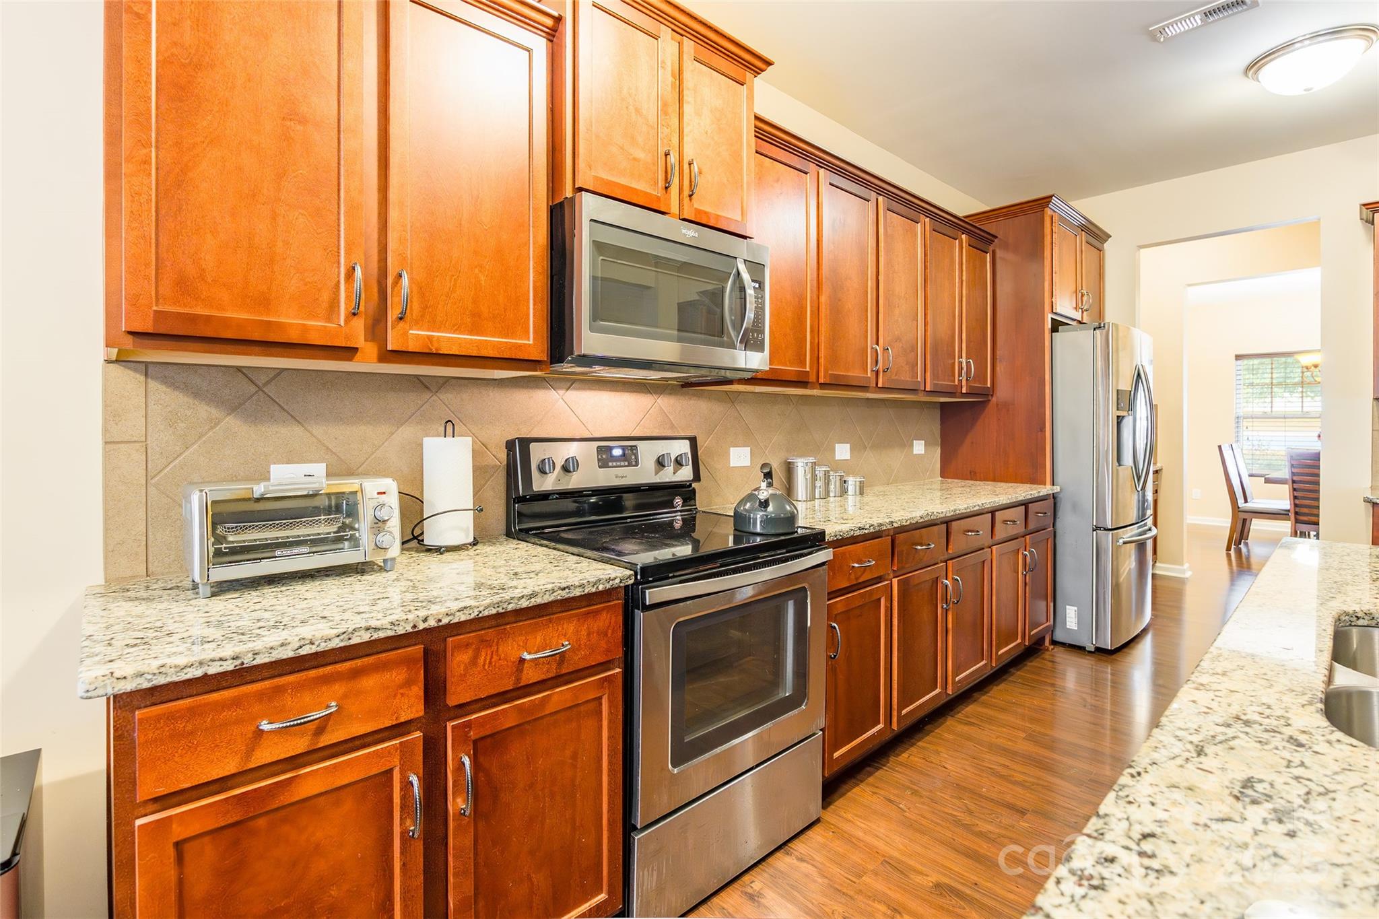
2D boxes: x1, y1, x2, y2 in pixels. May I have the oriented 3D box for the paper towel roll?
[{"bbox_3d":[-0.669,0.090,1.684,0.125,0.286,0.125,0,2,0],"label":"paper towel roll"}]

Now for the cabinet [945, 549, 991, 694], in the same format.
[{"bbox_3d":[1.052,0.702,2.965,0.453,0.577,0.615,-2,3,-43],"label":"cabinet"}]

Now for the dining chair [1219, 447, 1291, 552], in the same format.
[{"bbox_3d":[5.862,0.399,6.309,0.480,1.080,0.590,-2,3,-43],"label":"dining chair"}]

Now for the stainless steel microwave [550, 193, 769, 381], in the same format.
[{"bbox_3d":[-0.140,-0.491,1.971,0.755,0.430,0.435,-2,3,-43],"label":"stainless steel microwave"}]

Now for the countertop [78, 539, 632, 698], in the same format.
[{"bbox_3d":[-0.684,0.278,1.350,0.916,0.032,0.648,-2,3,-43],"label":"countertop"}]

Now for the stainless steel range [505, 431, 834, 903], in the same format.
[{"bbox_3d":[-0.050,0.550,1.920,0.760,1.212,0.665,-2,3,-43],"label":"stainless steel range"}]

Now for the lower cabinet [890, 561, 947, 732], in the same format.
[{"bbox_3d":[0.711,0.716,2.648,0.449,0.577,0.615,-2,3,-43],"label":"lower cabinet"}]

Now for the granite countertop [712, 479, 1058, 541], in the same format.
[{"bbox_3d":[1.044,0.207,2.955,2.268,0.032,0.648,-2,3,-43],"label":"granite countertop"}]

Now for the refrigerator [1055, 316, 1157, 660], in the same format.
[{"bbox_3d":[2.327,0.159,3.923,0.910,1.785,0.895,-2,3,-43],"label":"refrigerator"}]

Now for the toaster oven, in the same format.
[{"bbox_3d":[-0.891,0.155,1.392,0.390,0.214,0.238,-2,3,-43],"label":"toaster oven"}]

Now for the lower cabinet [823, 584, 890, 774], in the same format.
[{"bbox_3d":[0.385,0.729,2.345,0.415,0.577,0.615,-2,3,-43],"label":"lower cabinet"}]

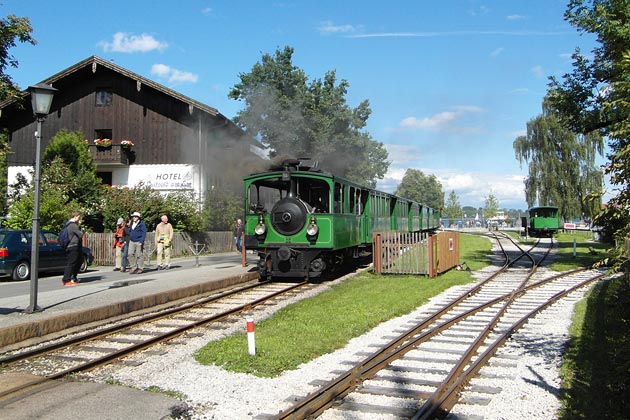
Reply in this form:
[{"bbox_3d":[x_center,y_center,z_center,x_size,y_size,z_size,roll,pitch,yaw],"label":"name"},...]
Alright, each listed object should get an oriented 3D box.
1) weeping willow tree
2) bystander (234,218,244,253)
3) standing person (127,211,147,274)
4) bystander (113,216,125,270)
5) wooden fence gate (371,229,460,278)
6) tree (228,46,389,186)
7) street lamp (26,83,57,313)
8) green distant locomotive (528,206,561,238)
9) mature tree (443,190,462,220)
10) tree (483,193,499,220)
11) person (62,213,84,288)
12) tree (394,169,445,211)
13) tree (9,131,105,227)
[{"bbox_3d":[33.200,-6.000,76.000,12.200,18.200,11.500,0,-1,0],"label":"weeping willow tree"},{"bbox_3d":[-3.800,1.350,28.300,0.520,1.750,0.420,0,-1,-2],"label":"bystander"},{"bbox_3d":[-5.280,0.977,16.700,0.550,1.820,0.420,0,-1,9],"label":"standing person"},{"bbox_3d":[-6.080,1.070,17.400,0.500,1.650,0.420,0,-1,12],"label":"bystander"},{"bbox_3d":[3.500,1.420,18.700,1.900,1.250,3.800,0,-1,26],"label":"wooden fence gate"},{"bbox_3d":[-0.534,-5.557,46.000,13.100,15.750,13.100,0,-1,0],"label":"tree"},{"bbox_3d":[-4.905,-0.216,9.935,0.480,4.040,0.480,3,-1,-41],"label":"street lamp"},{"bbox_3d":[22.600,1.200,55.300,2.250,2.980,5.500,0,-1,17],"label":"green distant locomotive"},{"bbox_3d":[27.500,-0.350,112.000,4.100,7.100,4.100,0,-1,0],"label":"mature tree"},{"bbox_3d":[33.800,0.050,108.000,3.100,6.850,3.100,0,-1,0],"label":"tree"},{"bbox_3d":[-5.680,0.910,13.100,0.500,1.750,0.500,0,-1,-16],"label":"person"},{"bbox_3d":[19.406,-2.338,105.000,9.800,10.890,9.800,0,-1,0],"label":"tree"},{"bbox_3d":[-10.750,-0.680,23.200,3.900,5.200,3.700,0,-1,0],"label":"tree"}]

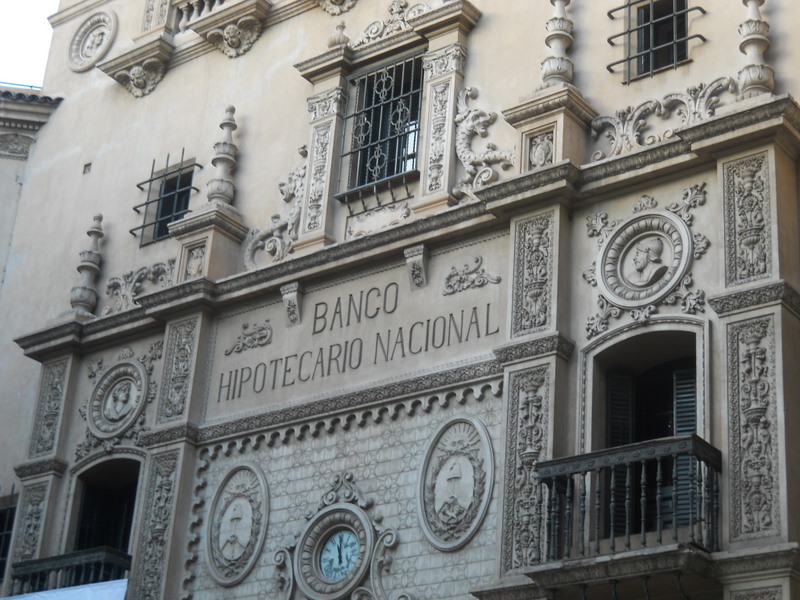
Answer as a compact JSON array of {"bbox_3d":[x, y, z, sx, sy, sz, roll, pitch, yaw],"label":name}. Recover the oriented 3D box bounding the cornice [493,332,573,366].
[{"bbox_3d":[1.391,0.567,17.101,0.794,0.205,0.301,-15,-32,35],"label":"cornice"}]

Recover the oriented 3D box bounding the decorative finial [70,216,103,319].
[{"bbox_3d":[-4.181,-0.510,22.317,0.348,1.522,0.348,-15,-32,35],"label":"decorative finial"}]

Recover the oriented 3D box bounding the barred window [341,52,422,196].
[{"bbox_3d":[-0.198,-2.144,20.507,1.331,1.715,0.250,-15,-32,35],"label":"barred window"}]

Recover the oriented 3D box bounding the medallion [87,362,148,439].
[{"bbox_3d":[-3.553,1.269,20.657,0.950,0.972,0.120,-15,-32,35],"label":"medallion"}]

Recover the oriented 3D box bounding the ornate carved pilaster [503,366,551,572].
[{"bbox_3d":[1.270,1.671,16.485,0.493,2.125,0.064,-15,-32,35],"label":"ornate carved pilaster"}]

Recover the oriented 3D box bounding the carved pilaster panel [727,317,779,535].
[{"bbox_3d":[3.139,1.127,14.554,0.483,2.093,0.070,-15,-32,35],"label":"carved pilaster panel"}]

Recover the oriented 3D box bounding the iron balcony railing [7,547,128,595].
[{"bbox_3d":[-3.929,3.597,19.409,1.642,1.015,0.533,-15,-32,35],"label":"iron balcony railing"}]

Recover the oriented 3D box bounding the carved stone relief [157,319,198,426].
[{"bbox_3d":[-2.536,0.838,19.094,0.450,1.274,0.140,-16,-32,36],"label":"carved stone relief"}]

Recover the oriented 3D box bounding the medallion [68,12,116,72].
[{"bbox_3d":[-4.694,-3.953,25.157,0.927,1.008,0.120,-15,-32,35],"label":"medallion"}]

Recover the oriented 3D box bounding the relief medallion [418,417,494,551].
[{"bbox_3d":[0.581,1.866,16.620,0.857,1.388,0.100,-15,-32,35],"label":"relief medallion"}]

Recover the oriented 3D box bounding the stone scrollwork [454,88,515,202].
[{"bbox_3d":[1.012,-1.918,19.213,0.986,1.619,0.198,-15,-32,35],"label":"stone scrollwork"}]

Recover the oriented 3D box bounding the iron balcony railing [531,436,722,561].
[{"bbox_3d":[2.071,1.927,15.005,1.659,1.015,0.533,-15,-32,35],"label":"iron balcony railing"}]

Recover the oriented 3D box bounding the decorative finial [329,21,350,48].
[{"bbox_3d":[-0.795,-3.448,21.640,0.282,0.576,0.282,4,-26,2],"label":"decorative finial"}]

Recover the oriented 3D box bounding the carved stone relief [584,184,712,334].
[{"bbox_3d":[2.487,-0.411,16.803,1.491,1.517,0.109,-15,-32,35],"label":"carved stone relief"}]

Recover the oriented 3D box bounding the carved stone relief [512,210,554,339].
[{"bbox_3d":[1.382,-0.266,16.881,0.490,1.358,0.070,-15,-32,35],"label":"carved stone relief"}]

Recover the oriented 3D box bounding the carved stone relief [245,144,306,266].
[{"bbox_3d":[-1.589,-1.208,21.137,0.979,1.632,0.198,-15,-32,35],"label":"carved stone relief"}]

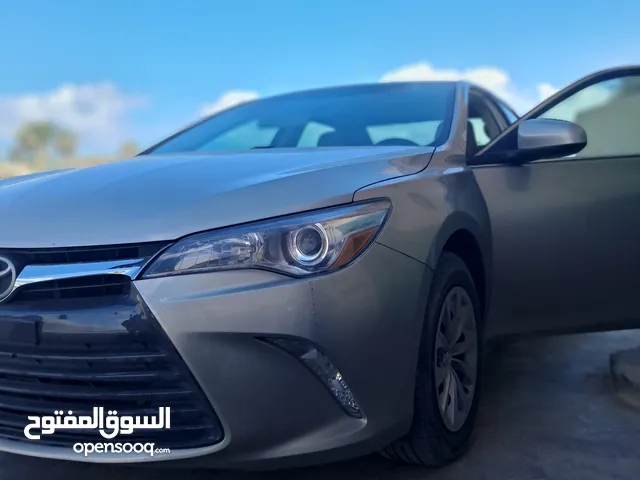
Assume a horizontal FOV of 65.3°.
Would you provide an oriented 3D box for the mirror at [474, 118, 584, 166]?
[{"bbox_3d":[0.805,-0.376,1.895,0.367,0.170,0.184,5,7,42],"label":"mirror"}]

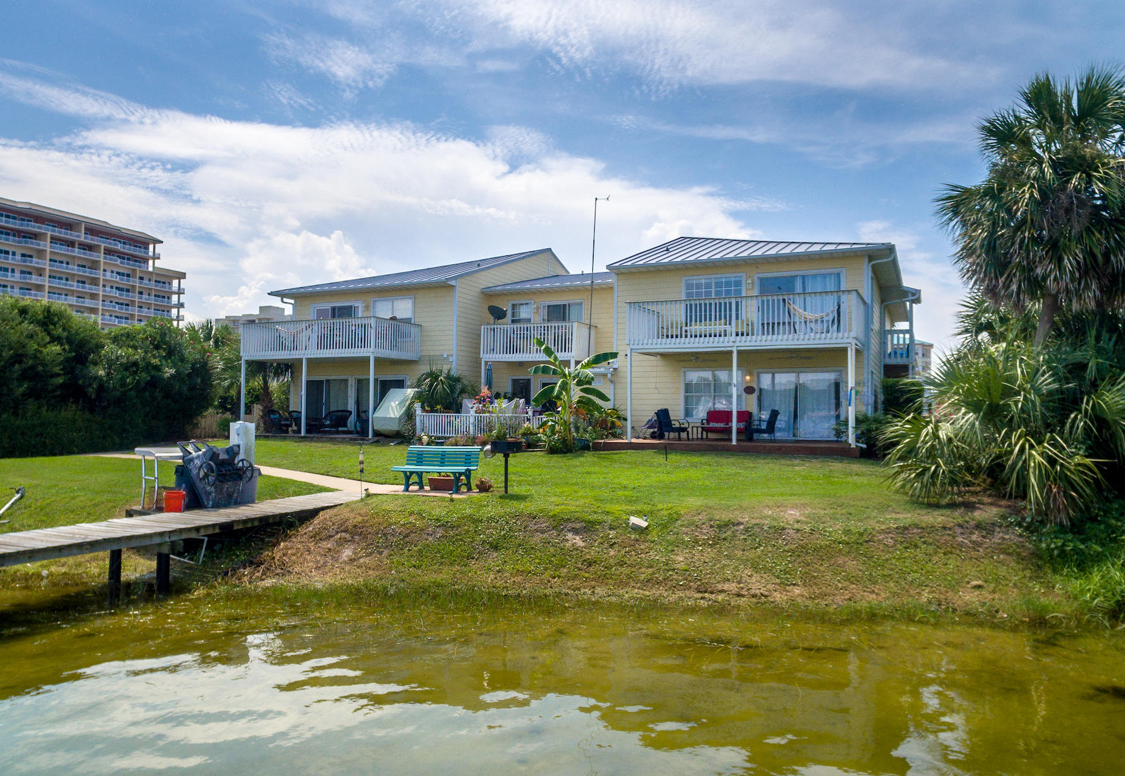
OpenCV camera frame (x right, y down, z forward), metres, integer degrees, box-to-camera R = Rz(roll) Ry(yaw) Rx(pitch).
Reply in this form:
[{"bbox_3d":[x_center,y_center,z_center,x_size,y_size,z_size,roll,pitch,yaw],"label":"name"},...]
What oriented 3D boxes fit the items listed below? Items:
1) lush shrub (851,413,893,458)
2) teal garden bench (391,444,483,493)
[{"bbox_3d":[8.150,1.220,17.100,1.250,1.250,1.200,0,-2,22],"label":"lush shrub"},{"bbox_3d":[-2.351,1.528,12.111,1.540,0.820,0.630,0,-2,19],"label":"teal garden bench"}]

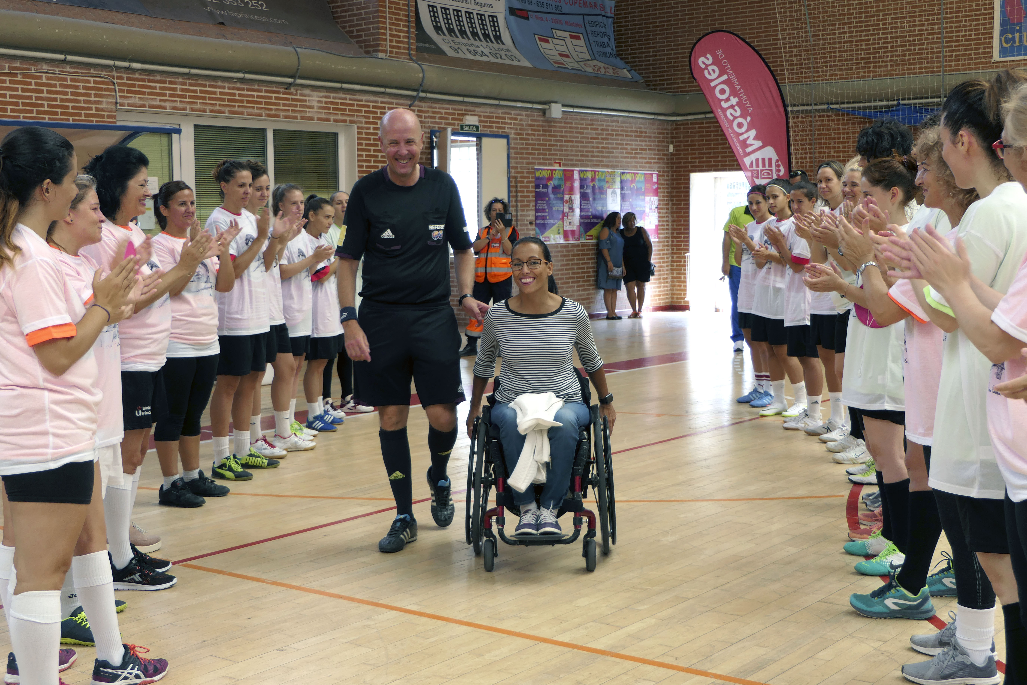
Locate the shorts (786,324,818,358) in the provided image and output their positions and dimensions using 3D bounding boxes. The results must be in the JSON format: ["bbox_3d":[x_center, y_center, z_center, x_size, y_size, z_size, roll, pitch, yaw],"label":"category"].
[{"bbox_3d":[1.942,-0.091,9.130,0.260,0.390,0.340,-2,5,-14],"label":"shorts"}]

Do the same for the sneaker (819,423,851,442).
[{"bbox_3d":[1.998,0.554,8.476,0.280,0.105,0.100,-4,6,-30],"label":"sneaker"}]

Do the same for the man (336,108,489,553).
[{"bbox_3d":[-0.426,-0.061,5.747,0.620,1.825,0.550,0,5,0],"label":"man"}]

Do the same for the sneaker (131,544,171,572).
[{"bbox_3d":[-1.497,0.861,5.425,0.280,0.110,0.100,-2,5,-17],"label":"sneaker"}]

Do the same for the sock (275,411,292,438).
[{"bbox_3d":[-1.407,0.509,8.357,0.110,0.180,0.090,-1,5,-5],"label":"sock"}]

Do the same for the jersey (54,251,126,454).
[{"bbox_3d":[-1.531,0.011,4.780,0.320,0.700,0.470,1,6,18],"label":"jersey"}]

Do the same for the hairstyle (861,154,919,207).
[{"bbox_3d":[1.417,-0.610,5.150,0.215,0.200,0.170,0,5,14],"label":"hairstyle"}]

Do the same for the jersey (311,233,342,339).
[{"bbox_3d":[-1.267,-0.384,9.220,0.290,0.700,0.420,1,5,24],"label":"jersey"}]

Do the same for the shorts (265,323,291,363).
[{"bbox_3d":[-1.482,-0.062,8.200,0.290,0.400,0.360,1,5,15],"label":"shorts"}]

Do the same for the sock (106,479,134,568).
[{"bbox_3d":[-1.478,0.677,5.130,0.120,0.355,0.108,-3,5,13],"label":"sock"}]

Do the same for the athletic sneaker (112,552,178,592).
[{"bbox_3d":[-1.393,0.859,5.150,0.270,0.120,0.100,0,5,4],"label":"athletic sneaker"}]

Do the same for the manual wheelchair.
[{"bbox_3d":[0.109,0.502,5.499,0.610,0.730,0.750,-1,5,4],"label":"manual wheelchair"}]

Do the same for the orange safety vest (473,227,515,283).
[{"bbox_3d":[-0.198,-0.902,14.050,0.430,0.600,0.280,1,6,18],"label":"orange safety vest"}]

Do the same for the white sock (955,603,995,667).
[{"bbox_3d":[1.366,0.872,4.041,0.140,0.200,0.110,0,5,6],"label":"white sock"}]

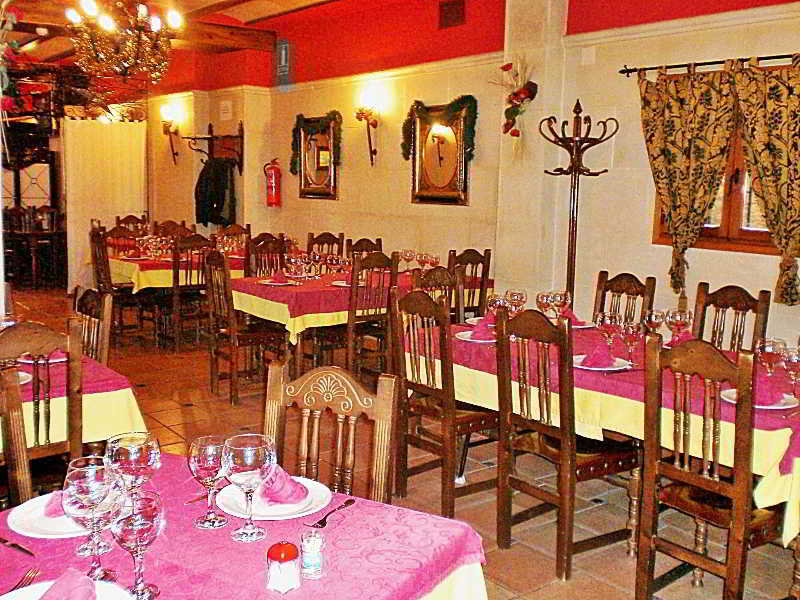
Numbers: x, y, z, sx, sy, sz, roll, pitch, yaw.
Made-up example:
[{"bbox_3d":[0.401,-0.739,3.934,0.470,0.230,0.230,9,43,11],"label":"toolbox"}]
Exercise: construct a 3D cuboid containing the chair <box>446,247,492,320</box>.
[{"bbox_3d":[0.408,0.111,6.403,0.395,1.020,0.480,-4,10,-32],"label":"chair"}]

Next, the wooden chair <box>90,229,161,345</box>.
[{"bbox_3d":[-2.501,-0.148,7.358,0.480,1.040,0.420,-4,10,-35],"label":"wooden chair"}]

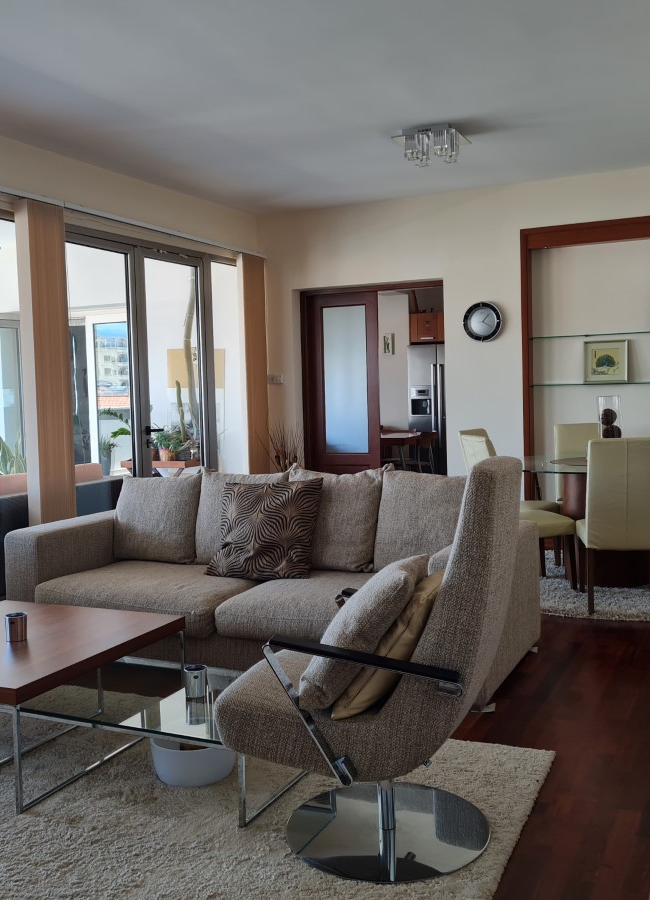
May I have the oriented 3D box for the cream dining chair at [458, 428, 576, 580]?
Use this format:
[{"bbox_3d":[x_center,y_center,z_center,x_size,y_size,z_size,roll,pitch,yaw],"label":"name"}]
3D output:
[{"bbox_3d":[1.197,0.387,5.686,0.573,0.971,0.438,-3,4,-16],"label":"cream dining chair"}]

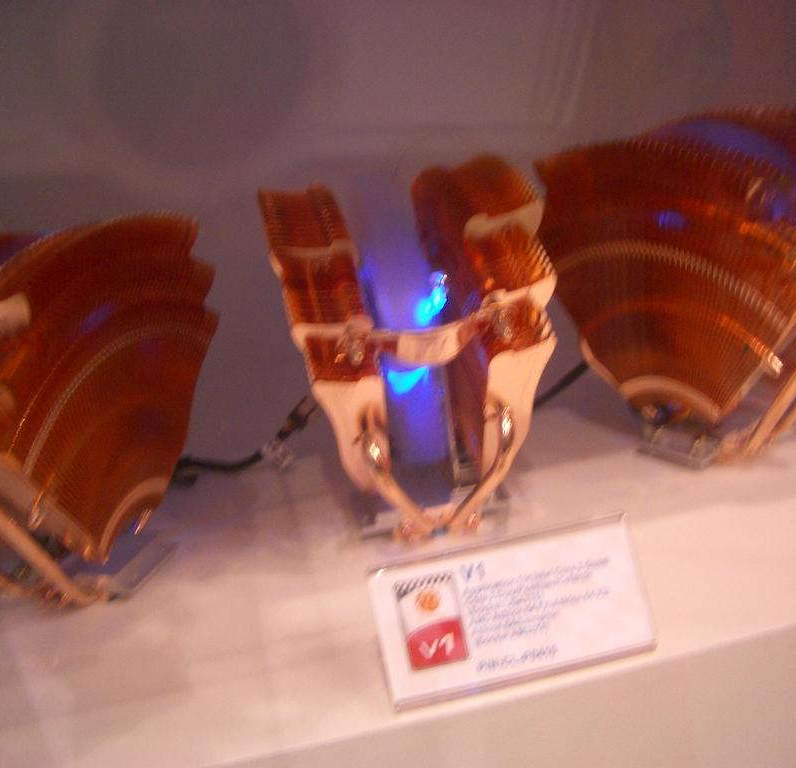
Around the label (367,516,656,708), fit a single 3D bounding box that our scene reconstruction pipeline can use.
[{"bbox_3d":[0.039,0.075,0.351,0.089,0.047,0.006,-10,-20,-7],"label":"label"}]

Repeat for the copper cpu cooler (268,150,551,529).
[{"bbox_3d":[0.003,-0.010,0.408,0.092,0.143,0.143,-11,19,-7],"label":"copper cpu cooler"}]

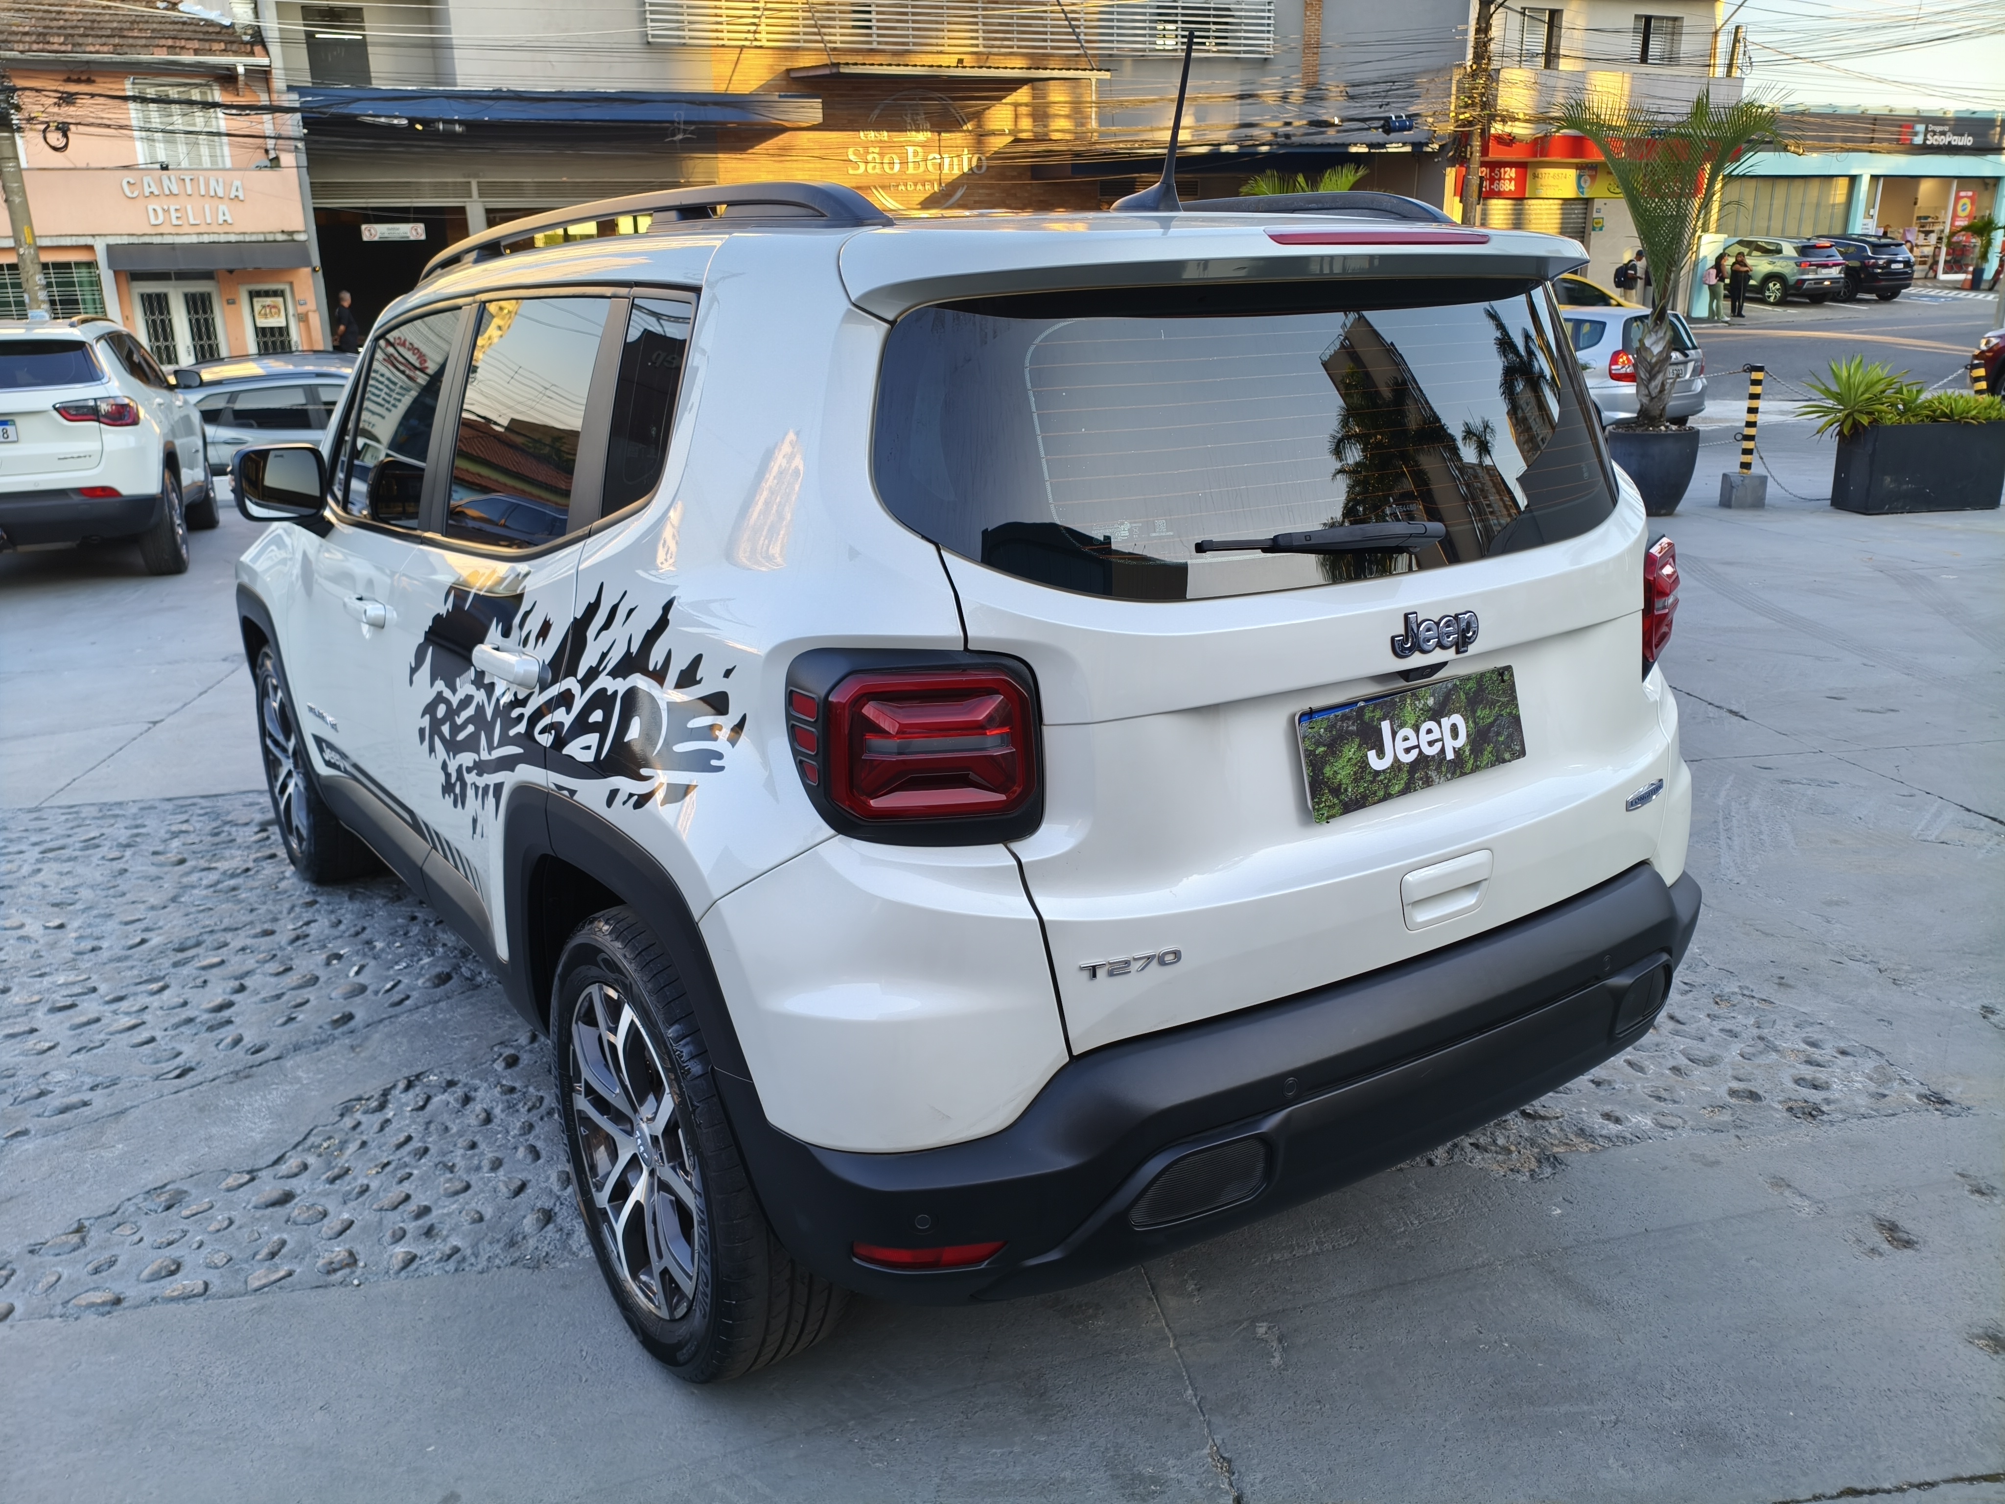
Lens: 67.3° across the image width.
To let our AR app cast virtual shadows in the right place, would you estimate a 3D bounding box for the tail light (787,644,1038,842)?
[{"bbox_3d":[-0.089,-0.009,1.635,0.260,0.220,0.160,-6,11,-19],"label":"tail light"}]

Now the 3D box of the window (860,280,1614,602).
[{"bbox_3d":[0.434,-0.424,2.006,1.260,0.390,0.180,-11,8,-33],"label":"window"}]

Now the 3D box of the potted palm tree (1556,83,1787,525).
[{"bbox_3d":[4.739,-3.356,11.261,1.750,3.100,1.600,-1,18,0],"label":"potted palm tree"}]

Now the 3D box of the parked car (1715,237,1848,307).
[{"bbox_3d":[19.550,-12.351,38.766,1.790,1.630,4.330,-6,19,-16],"label":"parked car"}]

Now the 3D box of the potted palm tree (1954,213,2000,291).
[{"bbox_3d":[29.137,-14.931,45.000,1.100,2.200,1.100,-1,15,0],"label":"potted palm tree"}]

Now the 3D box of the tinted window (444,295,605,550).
[{"bbox_3d":[-0.791,-0.531,2.455,0.055,0.390,0.650,-1,12,-36],"label":"tinted window"}]

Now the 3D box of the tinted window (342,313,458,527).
[{"bbox_3d":[-1.240,-0.683,3.075,0.030,0.430,0.660,6,9,-37],"label":"tinted window"}]

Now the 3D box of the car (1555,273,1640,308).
[{"bbox_3d":[10.703,-8.097,28.000,4.100,1.480,1.720,-2,15,-4],"label":"car"}]

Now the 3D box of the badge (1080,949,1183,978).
[{"bbox_3d":[0.147,0.239,1.710,0.134,0.021,0.006,-8,20,-25],"label":"badge"}]

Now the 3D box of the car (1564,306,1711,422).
[{"bbox_3d":[7.939,-5.519,21.251,1.675,1.525,3.830,-8,19,-21],"label":"car"}]

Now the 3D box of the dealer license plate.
[{"bbox_3d":[0.543,-0.016,1.963,0.400,0.130,0.012,-13,6,-32],"label":"dealer license plate"}]

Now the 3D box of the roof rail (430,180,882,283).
[{"bbox_3d":[-0.702,-0.857,2.509,0.060,0.090,2.000,-11,18,-34],"label":"roof rail"}]

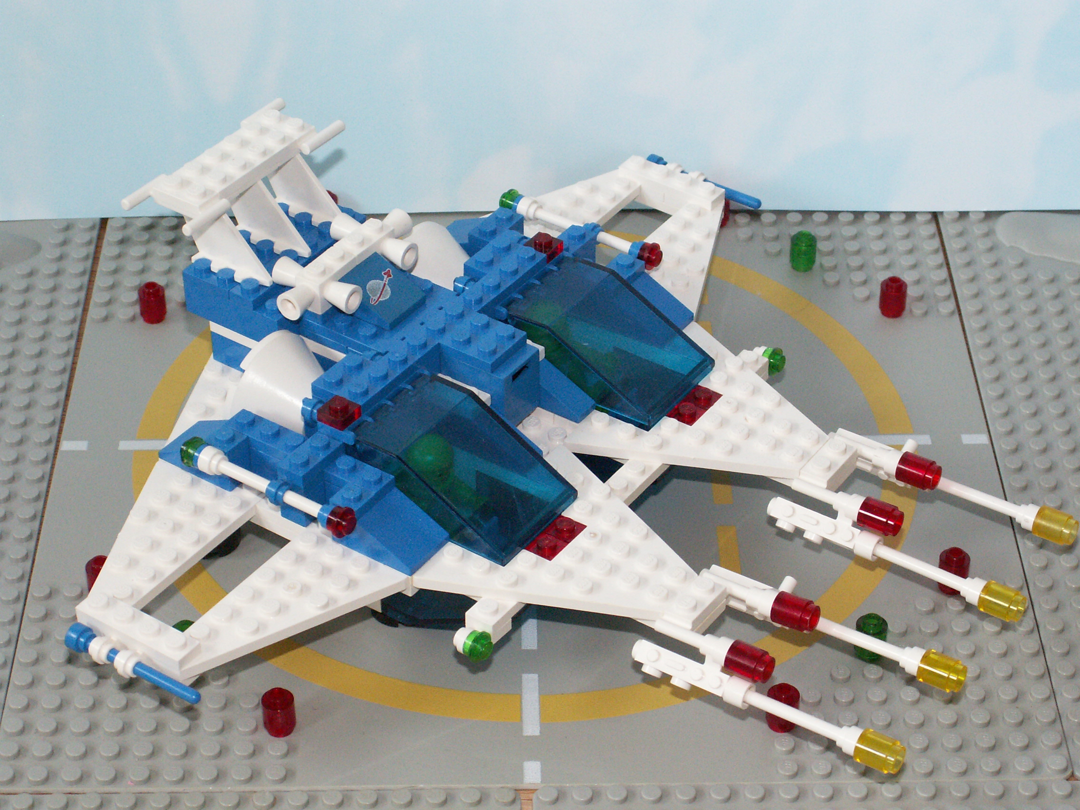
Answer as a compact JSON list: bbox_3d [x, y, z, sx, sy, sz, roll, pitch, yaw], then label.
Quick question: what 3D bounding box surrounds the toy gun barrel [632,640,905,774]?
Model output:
[{"bbox_3d":[0.051,0.069,0.552,0.069,0.009,0.009,21,42,29],"label":"toy gun barrel"}]

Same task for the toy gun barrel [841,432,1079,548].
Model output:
[{"bbox_3d":[0.105,0.021,0.613,0.069,0.009,0.009,21,42,29],"label":"toy gun barrel"}]

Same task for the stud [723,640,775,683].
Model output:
[{"bbox_3d":[0.049,0.060,0.558,0.011,0.008,0.008,21,42,29],"label":"stud"}]

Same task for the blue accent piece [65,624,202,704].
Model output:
[{"bbox_3d":[-0.094,0.060,0.553,0.038,0.007,0.007,22,43,25],"label":"blue accent piece"}]

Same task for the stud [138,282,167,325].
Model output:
[{"bbox_3d":[-0.113,-0.030,0.703,0.008,0.011,0.008,0,38,-1],"label":"stud"}]

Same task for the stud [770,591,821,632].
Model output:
[{"bbox_3d":[0.061,0.049,0.572,0.011,0.008,0.008,21,42,29],"label":"stud"}]

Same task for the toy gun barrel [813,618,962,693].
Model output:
[{"bbox_3d":[0.081,0.057,0.562,0.040,0.008,0.008,20,42,28],"label":"toy gun barrel"}]

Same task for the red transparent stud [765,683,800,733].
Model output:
[{"bbox_3d":[0.058,0.072,0.573,0.008,0.011,0.008,0,38,-1],"label":"red transparent stud"}]

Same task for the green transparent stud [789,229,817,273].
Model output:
[{"bbox_3d":[0.079,-0.047,0.725,0.008,0.011,0.008,0,38,-1],"label":"green transparent stud"}]

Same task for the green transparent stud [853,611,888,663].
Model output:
[{"bbox_3d":[0.082,0.057,0.593,0.008,0.011,0.008,0,38,-1],"label":"green transparent stud"}]

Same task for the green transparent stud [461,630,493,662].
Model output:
[{"bbox_3d":[-0.014,0.057,0.567,0.005,0.008,0.008,24,44,27],"label":"green transparent stud"}]

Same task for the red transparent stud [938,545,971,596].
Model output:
[{"bbox_3d":[0.105,0.042,0.612,0.008,0.011,0.008,0,38,-1],"label":"red transparent stud"}]

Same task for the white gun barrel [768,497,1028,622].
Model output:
[{"bbox_3d":[0.087,0.037,0.593,0.070,0.009,0.008,23,43,27],"label":"white gun barrel"}]

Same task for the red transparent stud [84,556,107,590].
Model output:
[{"bbox_3d":[-0.111,0.044,0.609,0.008,0.011,0.008,0,38,-1],"label":"red transparent stud"}]

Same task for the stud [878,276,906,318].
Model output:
[{"bbox_3d":[0.104,-0.032,0.707,0.008,0.011,0.008,0,38,-1],"label":"stud"}]

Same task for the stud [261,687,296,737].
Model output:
[{"bbox_3d":[-0.062,0.073,0.572,0.008,0.011,0.008,0,38,-1],"label":"stud"}]

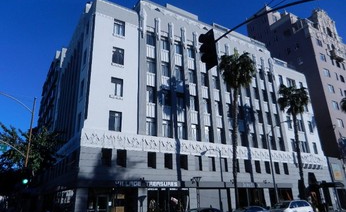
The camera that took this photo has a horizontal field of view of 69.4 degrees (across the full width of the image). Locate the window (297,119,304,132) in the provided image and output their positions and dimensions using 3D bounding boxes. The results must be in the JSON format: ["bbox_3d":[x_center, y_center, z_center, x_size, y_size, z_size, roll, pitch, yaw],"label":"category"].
[{"bbox_3d":[22.007,3.426,42.995,1.650,2.110,0.200,11,-23,-30],"label":"window"}]

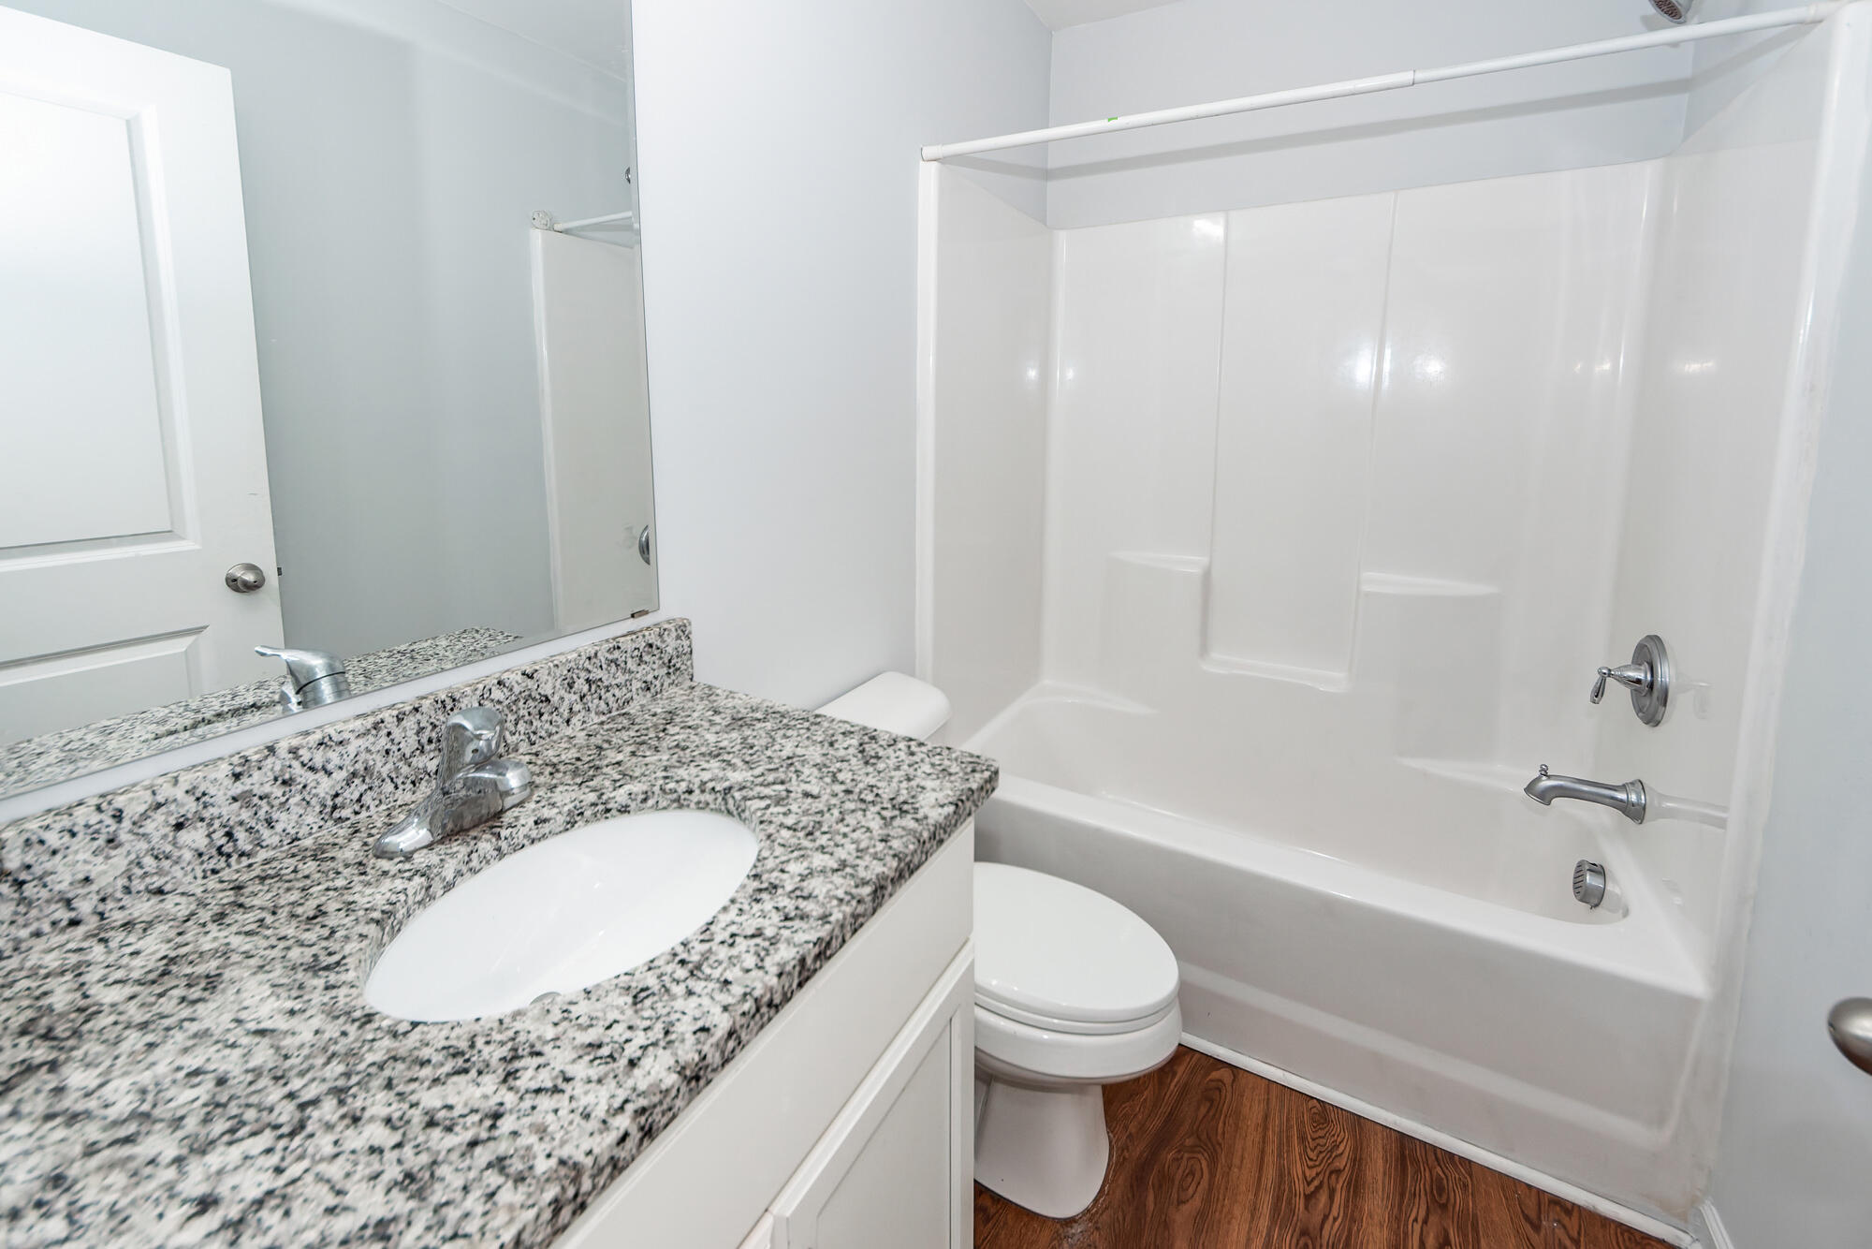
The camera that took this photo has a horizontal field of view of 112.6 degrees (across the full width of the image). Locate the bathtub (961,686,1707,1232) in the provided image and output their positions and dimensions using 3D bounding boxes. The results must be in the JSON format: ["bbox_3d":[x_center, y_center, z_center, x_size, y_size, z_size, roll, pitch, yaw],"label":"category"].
[{"bbox_3d":[0.811,0.672,1.723,1.520,0.437,0.734,6,13,34],"label":"bathtub"}]

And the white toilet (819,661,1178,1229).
[{"bbox_3d":[0.087,0.594,1.331,0.740,0.740,0.440,6,13,34],"label":"white toilet"}]

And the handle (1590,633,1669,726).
[{"bbox_3d":[1.389,0.108,1.262,0.092,0.168,0.168,6,13,34],"label":"handle"}]

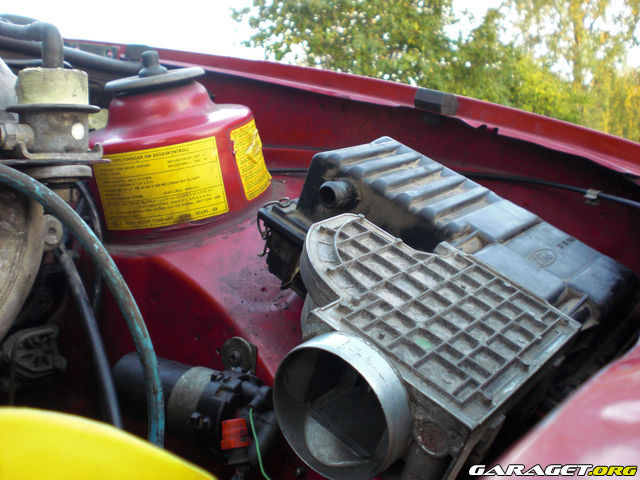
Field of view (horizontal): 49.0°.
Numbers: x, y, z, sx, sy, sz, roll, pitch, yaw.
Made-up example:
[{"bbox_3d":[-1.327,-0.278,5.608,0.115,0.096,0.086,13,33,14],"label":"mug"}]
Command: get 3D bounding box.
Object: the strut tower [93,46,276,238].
[{"bbox_3d":[-0.157,-0.107,0.770,0.190,0.175,0.190,6,23,37],"label":"strut tower"}]

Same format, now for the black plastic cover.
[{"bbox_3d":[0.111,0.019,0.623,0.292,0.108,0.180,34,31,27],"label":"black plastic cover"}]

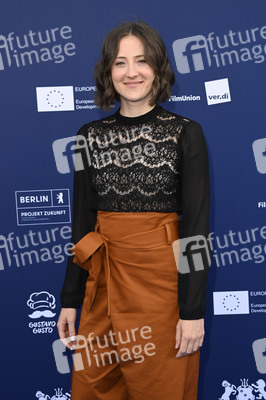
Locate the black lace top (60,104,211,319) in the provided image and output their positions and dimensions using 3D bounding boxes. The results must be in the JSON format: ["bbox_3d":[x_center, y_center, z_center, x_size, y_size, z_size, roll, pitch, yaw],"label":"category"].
[{"bbox_3d":[0.000,0.051,2.022,0.482,0.685,0.270,-2,6,12],"label":"black lace top"}]

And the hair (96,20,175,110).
[{"bbox_3d":[0.004,-0.413,1.980,0.243,0.266,0.225,-4,6,2],"label":"hair"}]

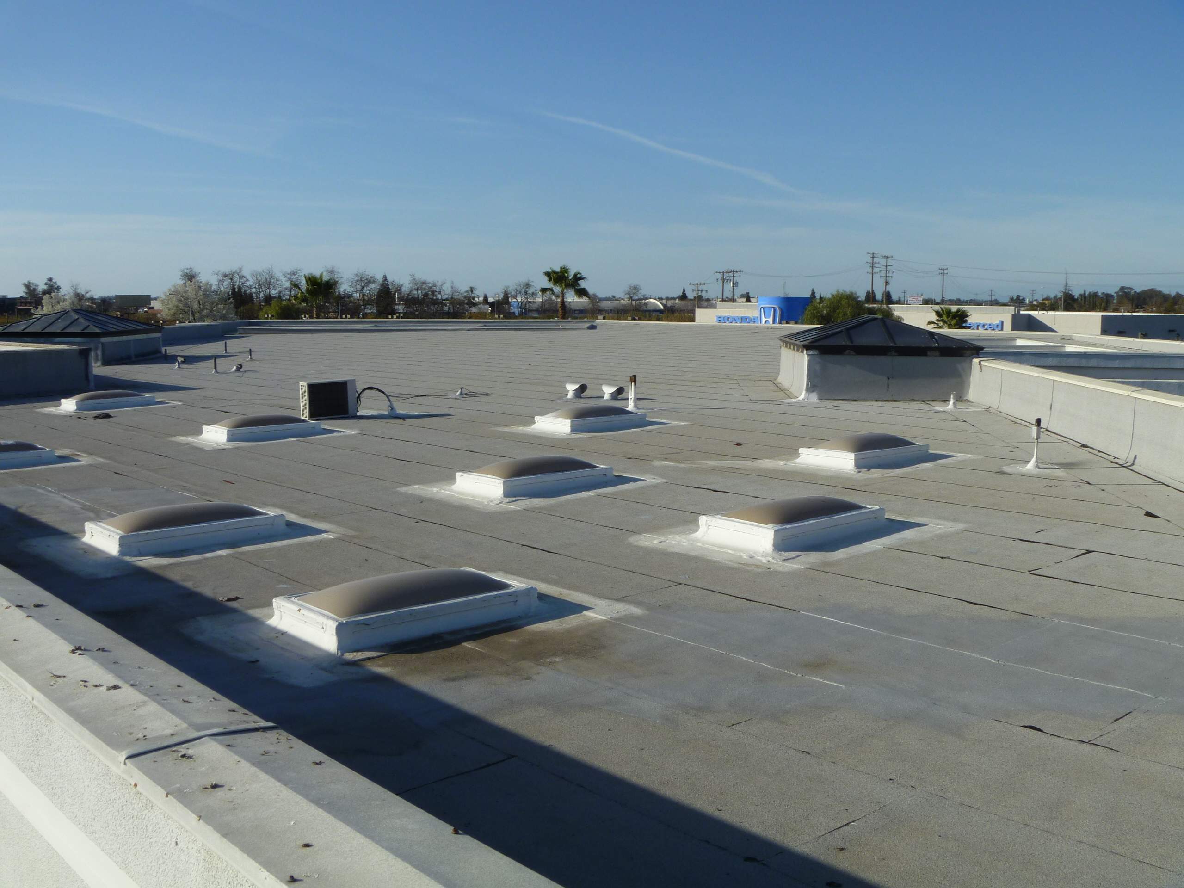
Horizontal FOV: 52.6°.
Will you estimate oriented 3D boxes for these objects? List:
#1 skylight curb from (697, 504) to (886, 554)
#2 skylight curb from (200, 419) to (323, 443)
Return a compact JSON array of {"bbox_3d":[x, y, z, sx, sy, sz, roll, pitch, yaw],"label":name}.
[{"bbox_3d":[1.558,0.605,9.237,1.330,0.165,0.760,-7,10,-40],"label":"skylight curb"},{"bbox_3d":[-4.382,-0.188,15.935,1.330,0.165,0.760,-7,10,-40],"label":"skylight curb"}]

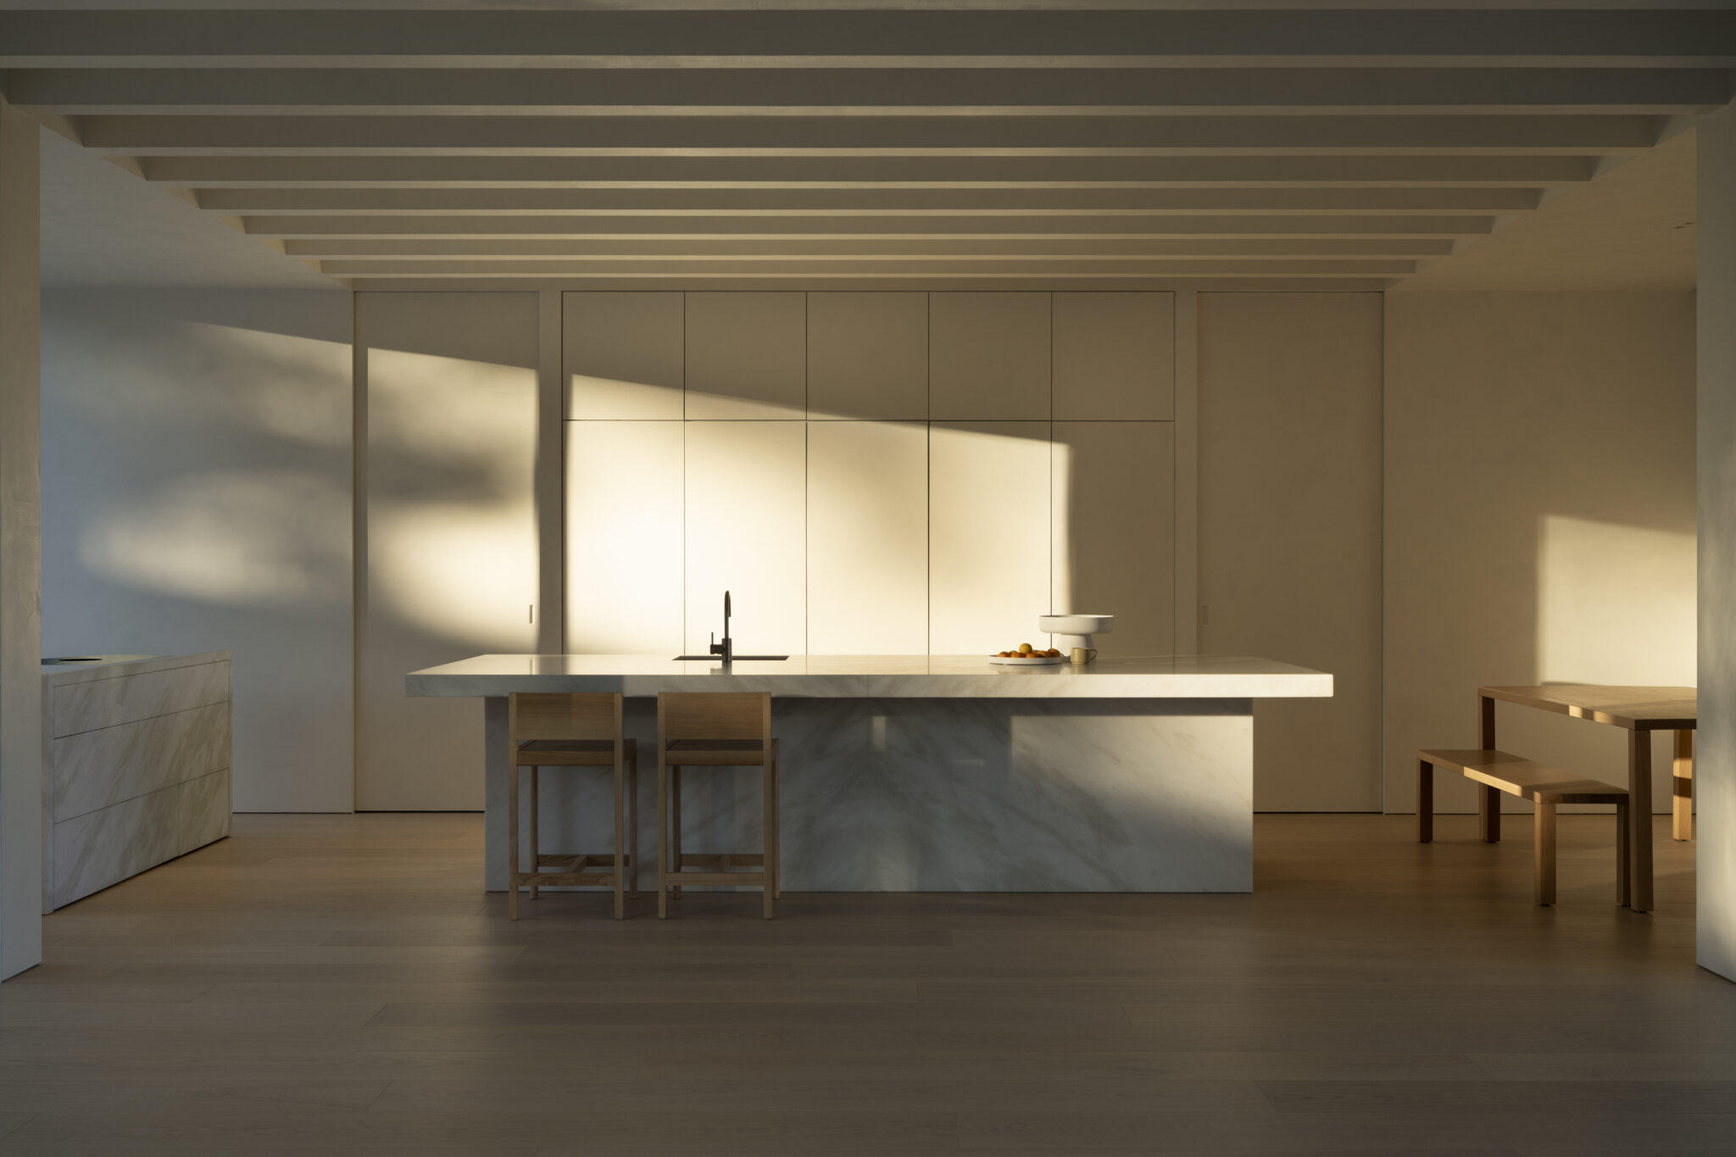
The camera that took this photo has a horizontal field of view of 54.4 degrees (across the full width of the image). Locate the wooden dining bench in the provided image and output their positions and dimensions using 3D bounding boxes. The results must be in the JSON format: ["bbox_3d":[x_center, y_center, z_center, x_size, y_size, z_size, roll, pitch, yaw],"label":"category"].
[{"bbox_3d":[2.888,1.078,7.484,0.391,0.448,1.492,0,0,0],"label":"wooden dining bench"}]

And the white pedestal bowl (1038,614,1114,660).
[{"bbox_3d":[0.941,0.269,7.601,0.333,0.200,0.333,0,0,0],"label":"white pedestal bowl"}]

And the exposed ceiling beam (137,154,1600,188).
[{"bbox_3d":[0.004,-1.627,6.580,5.576,0.180,0.124,0,0,0],"label":"exposed ceiling beam"}]

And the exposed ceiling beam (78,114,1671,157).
[{"bbox_3d":[0.004,-1.623,6.058,5.576,0.180,0.124,0,0,0],"label":"exposed ceiling beam"}]

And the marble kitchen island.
[{"bbox_3d":[0.008,0.837,7.256,3.620,0.933,1.319,0,0,0],"label":"marble kitchen island"}]

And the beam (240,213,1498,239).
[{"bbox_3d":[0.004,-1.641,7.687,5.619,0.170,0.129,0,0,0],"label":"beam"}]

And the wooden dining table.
[{"bbox_3d":[3.509,0.919,7.430,1.039,0.749,1.702,0,0,0],"label":"wooden dining table"}]

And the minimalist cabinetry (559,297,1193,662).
[{"bbox_3d":[0.002,-0.139,9.463,3.320,2.835,0.600,0,0,0],"label":"minimalist cabinetry"}]

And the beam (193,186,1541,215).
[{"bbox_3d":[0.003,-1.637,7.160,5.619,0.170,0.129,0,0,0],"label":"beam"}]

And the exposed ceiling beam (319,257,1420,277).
[{"bbox_3d":[0.004,-1.640,8.664,5.576,0.180,0.124,0,0,0],"label":"exposed ceiling beam"}]

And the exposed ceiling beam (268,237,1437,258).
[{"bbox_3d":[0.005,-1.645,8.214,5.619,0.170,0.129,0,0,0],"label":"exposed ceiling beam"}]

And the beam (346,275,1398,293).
[{"bbox_3d":[0.005,-1.643,9.184,5.576,0.180,0.120,0,0,0],"label":"beam"}]

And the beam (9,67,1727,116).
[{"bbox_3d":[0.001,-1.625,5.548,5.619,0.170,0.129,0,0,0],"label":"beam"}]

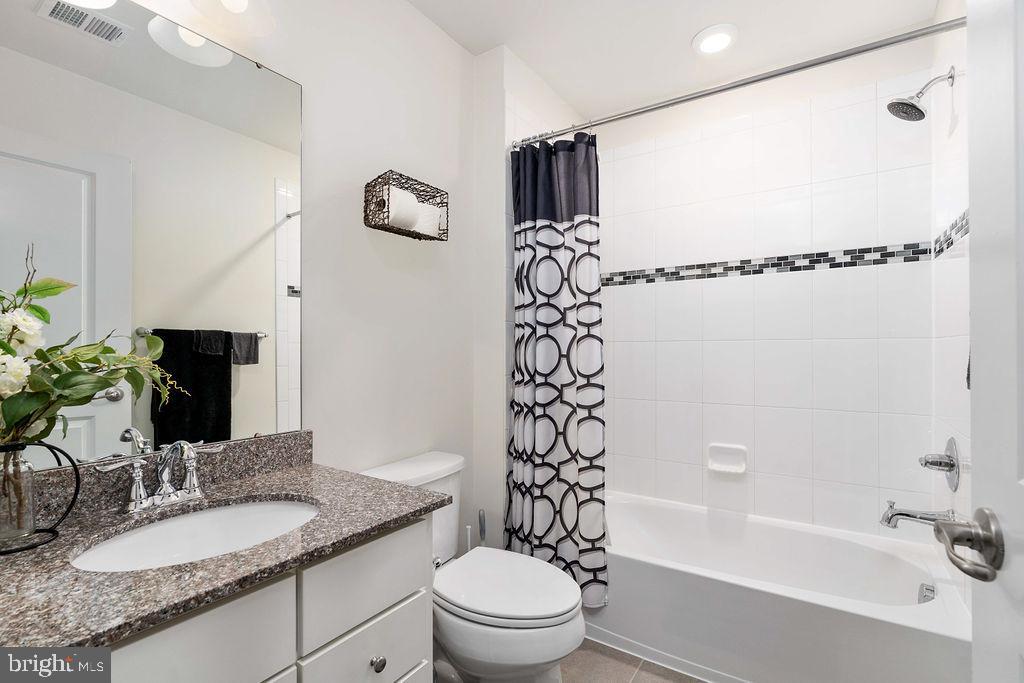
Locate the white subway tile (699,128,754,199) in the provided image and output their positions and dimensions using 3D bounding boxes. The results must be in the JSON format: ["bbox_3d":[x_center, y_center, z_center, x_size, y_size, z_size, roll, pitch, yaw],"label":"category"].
[{"bbox_3d":[1.054,-0.859,2.232,0.229,0.305,0.010,0,-1,33],"label":"white subway tile"}]

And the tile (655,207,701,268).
[{"bbox_3d":[0.869,-0.549,2.373,0.230,0.309,0.010,-1,-1,33],"label":"tile"}]

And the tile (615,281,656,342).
[{"bbox_3d":[0.670,-0.159,2.489,0.229,0.307,0.010,0,-1,33],"label":"tile"}]

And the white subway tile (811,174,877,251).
[{"bbox_3d":[1.450,-0.559,1.991,0.229,0.306,0.010,0,-1,33],"label":"white subway tile"}]

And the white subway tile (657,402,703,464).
[{"bbox_3d":[0.868,0.467,2.355,0.230,0.309,0.010,-1,-1,33],"label":"white subway tile"}]

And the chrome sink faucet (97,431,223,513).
[{"bbox_3d":[-0.719,0.281,0.972,0.152,0.139,0.234,-1,0,32],"label":"chrome sink faucet"}]

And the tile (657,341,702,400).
[{"bbox_3d":[0.868,0.155,2.367,0.231,0.312,0.010,-1,0,32],"label":"tile"}]

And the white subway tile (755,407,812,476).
[{"bbox_3d":[1.264,0.467,2.115,0.231,0.315,0.010,-1,0,32],"label":"white subway tile"}]

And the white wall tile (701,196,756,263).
[{"bbox_3d":[1.059,-0.556,2.242,0.229,0.306,0.010,0,-1,33],"label":"white wall tile"}]

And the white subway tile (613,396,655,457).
[{"bbox_3d":[0.673,0.469,2.479,0.230,0.309,0.010,-1,-1,33],"label":"white subway tile"}]

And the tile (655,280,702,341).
[{"bbox_3d":[0.865,-0.161,2.363,0.229,0.307,0.010,0,-1,33],"label":"tile"}]

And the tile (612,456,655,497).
[{"bbox_3d":[0.672,0.727,2.475,0.230,0.199,0.010,-1,-1,33],"label":"tile"}]

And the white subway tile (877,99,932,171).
[{"bbox_3d":[1.619,-0.871,1.885,0.169,0.308,0.010,0,-1,33],"label":"white subway tile"}]

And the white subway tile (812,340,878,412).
[{"bbox_3d":[1.459,0.148,1.993,0.231,0.312,0.010,-1,0,32],"label":"white subway tile"}]

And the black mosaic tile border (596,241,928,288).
[{"bbox_3d":[1.051,-0.351,2.230,1.503,0.079,0.010,0,-1,33],"label":"black mosaic tile border"}]

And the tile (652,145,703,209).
[{"bbox_3d":[0.864,-0.865,2.370,0.229,0.308,0.010,0,-1,33],"label":"tile"}]

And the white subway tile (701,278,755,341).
[{"bbox_3d":[1.063,-0.162,2.244,0.231,0.312,0.010,-1,0,32],"label":"white subway tile"}]

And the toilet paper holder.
[{"bbox_3d":[-0.367,-0.470,1.617,0.126,0.174,0.280,-1,0,32],"label":"toilet paper holder"}]

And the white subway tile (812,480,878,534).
[{"bbox_3d":[1.442,0.713,1.965,0.229,0.202,0.010,0,-1,33],"label":"white subway tile"}]

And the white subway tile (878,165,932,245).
[{"bbox_3d":[1.625,-0.557,1.890,0.172,0.309,0.010,-1,-1,33],"label":"white subway tile"}]

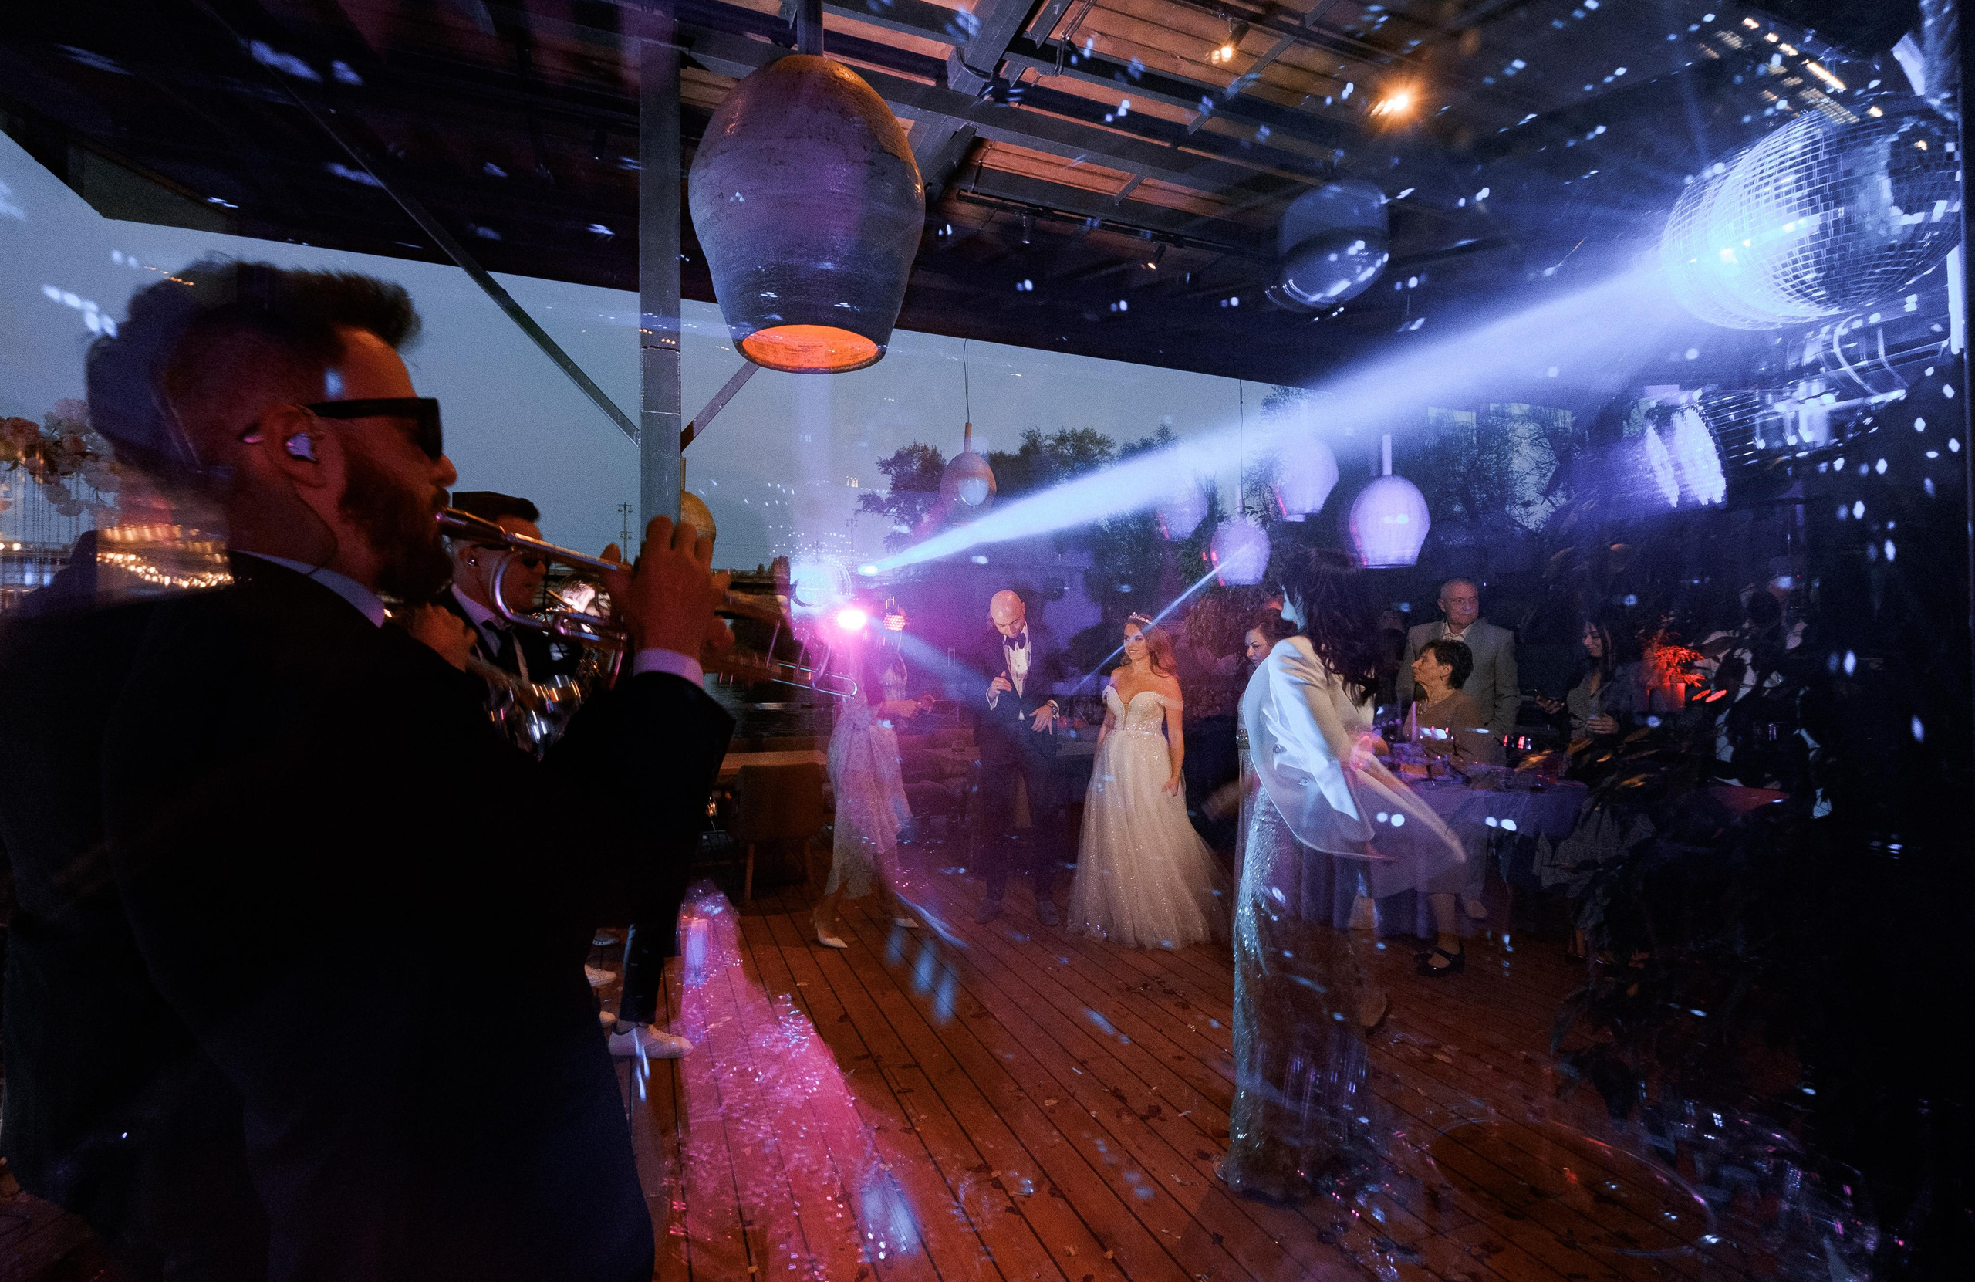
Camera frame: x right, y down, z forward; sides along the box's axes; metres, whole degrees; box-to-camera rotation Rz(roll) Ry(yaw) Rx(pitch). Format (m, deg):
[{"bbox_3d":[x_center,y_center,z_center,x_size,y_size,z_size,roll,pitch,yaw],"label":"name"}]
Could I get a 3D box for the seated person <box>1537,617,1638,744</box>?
[{"bbox_3d":[2.980,0.700,4.050,0.450,1.530,0.500,0,0,-32],"label":"seated person"}]

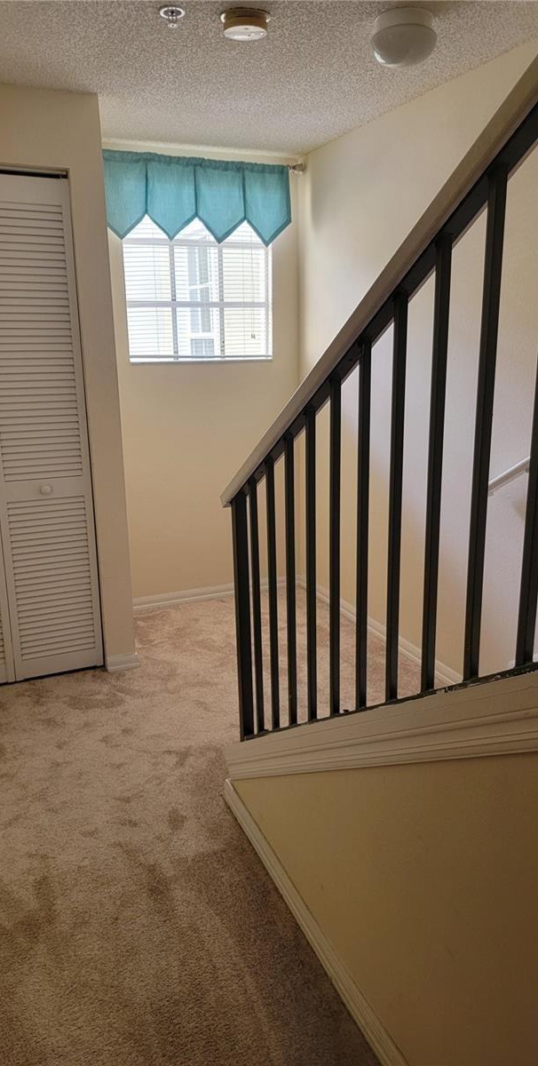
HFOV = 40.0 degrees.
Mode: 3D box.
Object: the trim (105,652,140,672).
[{"bbox_3d":[-0.667,0.596,3.396,0.150,0.068,0.020,-7,17,-22],"label":"trim"}]

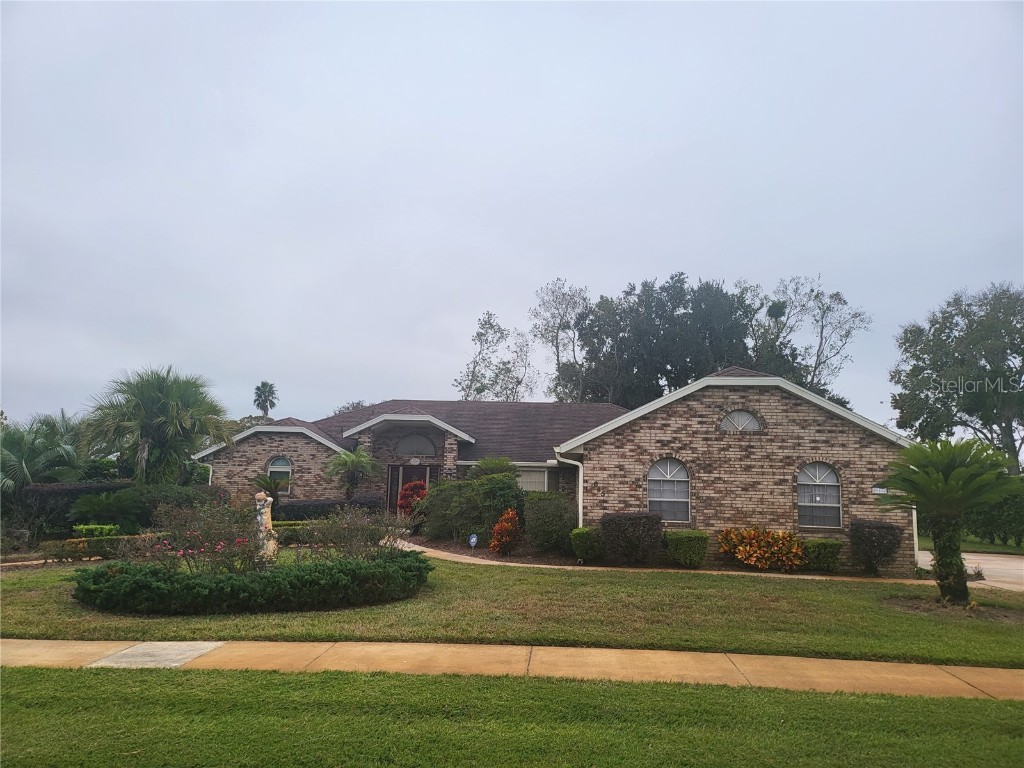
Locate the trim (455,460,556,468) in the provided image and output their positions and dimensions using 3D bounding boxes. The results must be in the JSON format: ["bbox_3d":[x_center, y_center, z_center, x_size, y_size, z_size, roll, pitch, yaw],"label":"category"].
[{"bbox_3d":[-0.215,2.642,23.285,3.350,0.200,0.160,0,-8,6],"label":"trim"}]

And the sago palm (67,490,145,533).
[{"bbox_3d":[-10.724,3.416,18.800,2.150,1.330,2.100,1,-9,7],"label":"sago palm"}]

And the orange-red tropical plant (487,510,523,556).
[{"bbox_3d":[-0.146,3.679,17.769,0.800,1.100,0.750,1,-9,7],"label":"orange-red tropical plant"}]

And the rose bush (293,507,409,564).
[{"bbox_3d":[-2.922,2.746,12.724,1.850,1.050,1.500,0,-8,6],"label":"rose bush"}]

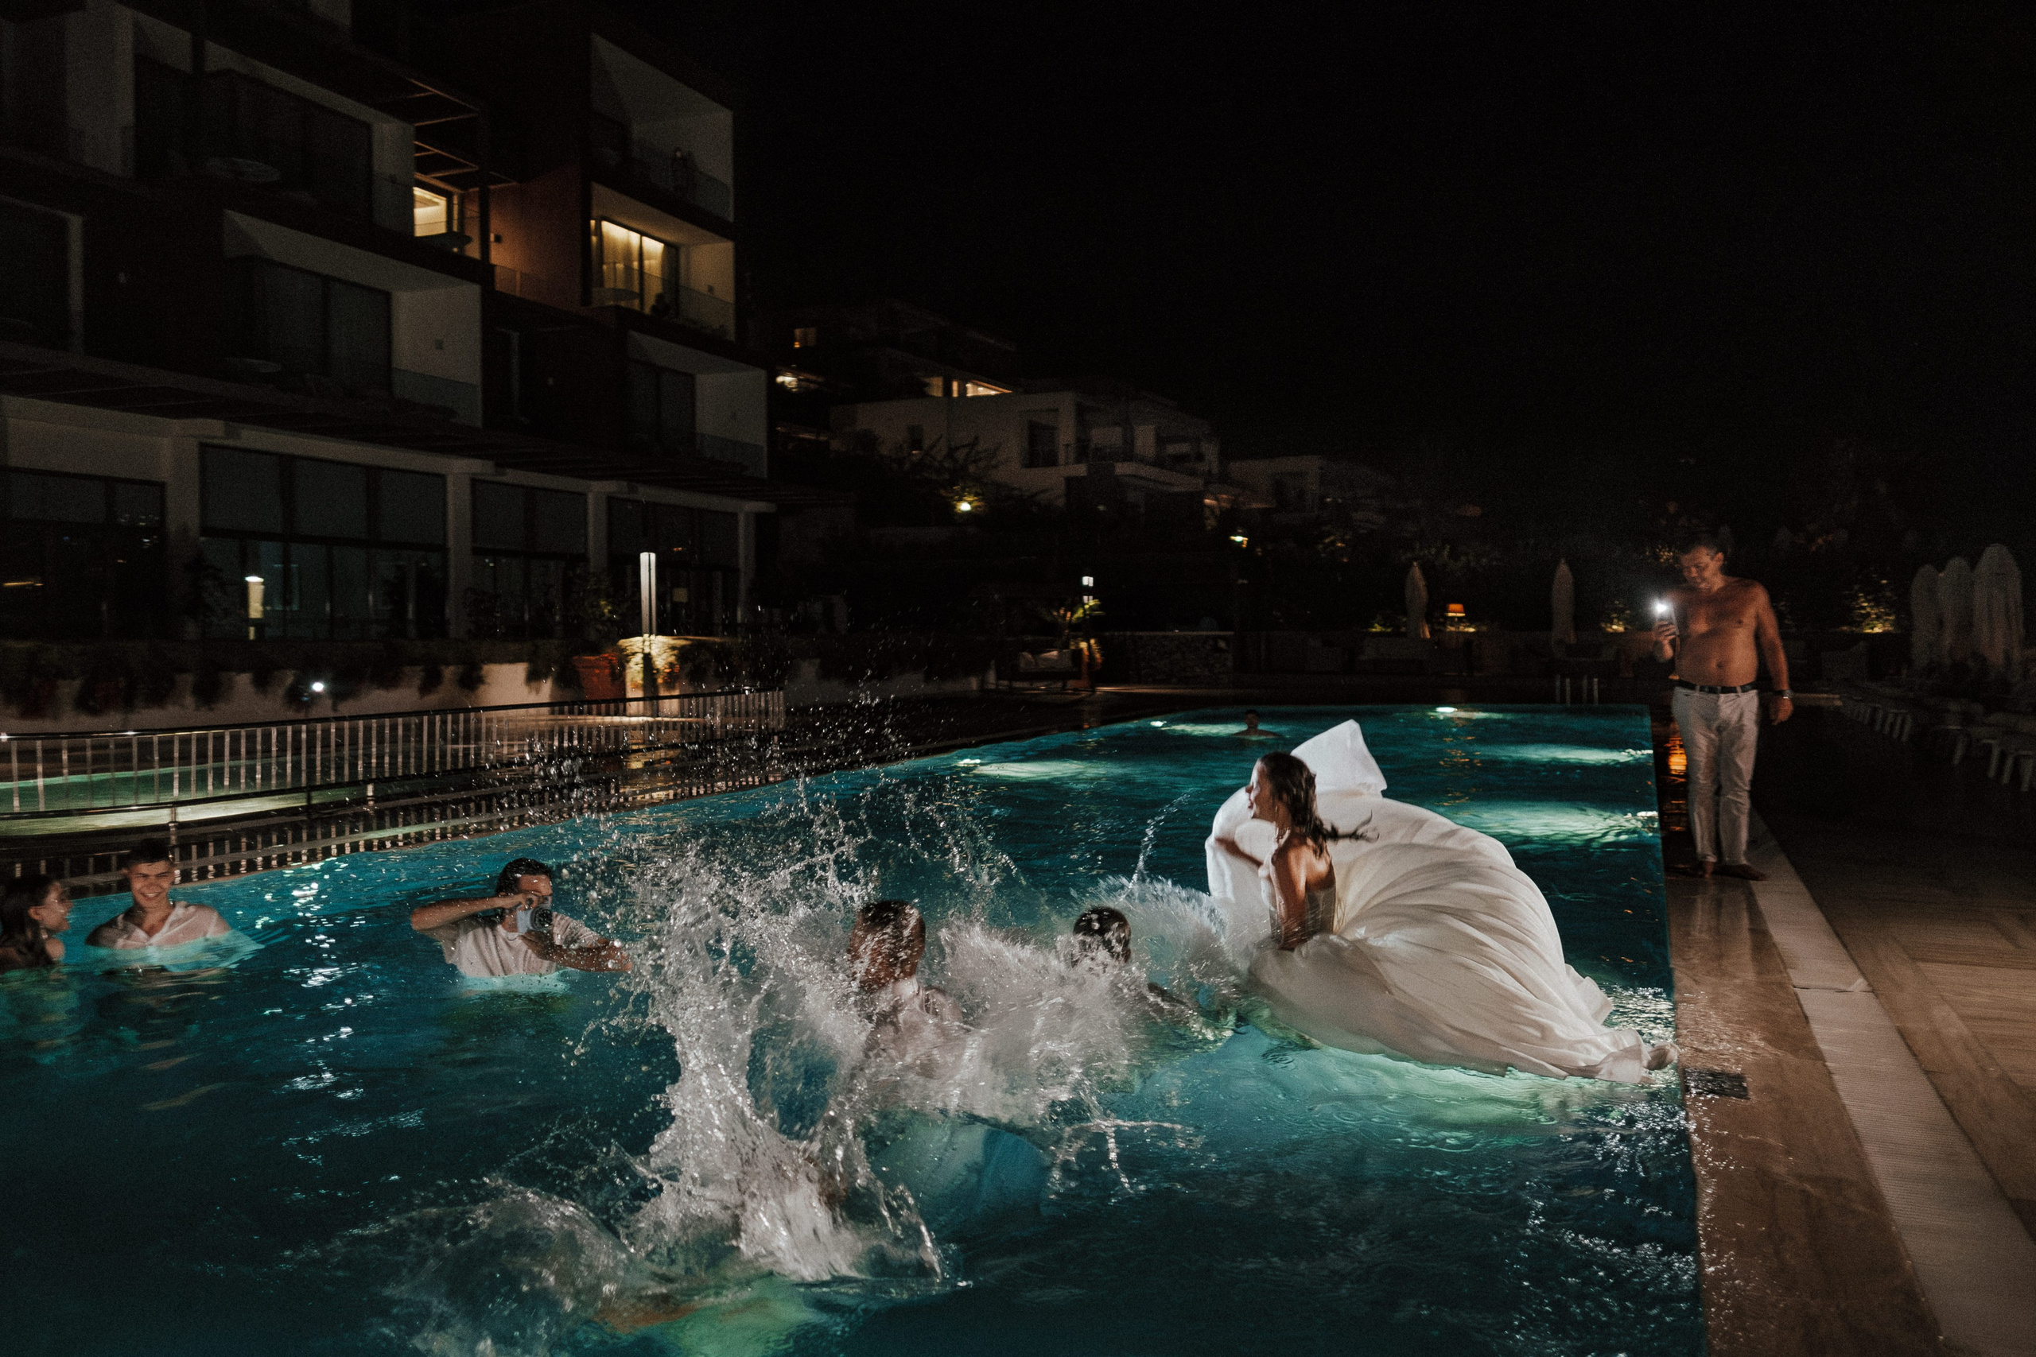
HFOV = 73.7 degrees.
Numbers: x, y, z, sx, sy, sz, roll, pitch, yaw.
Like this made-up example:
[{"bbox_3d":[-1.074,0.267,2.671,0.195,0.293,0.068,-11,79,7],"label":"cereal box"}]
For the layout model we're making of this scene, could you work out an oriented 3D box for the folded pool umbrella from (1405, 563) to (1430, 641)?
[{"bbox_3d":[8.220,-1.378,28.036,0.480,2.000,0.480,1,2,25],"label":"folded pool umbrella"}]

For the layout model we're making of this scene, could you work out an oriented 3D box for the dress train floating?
[{"bbox_3d":[1.266,0.664,4.307,1.390,1.020,0.810,1,2,25],"label":"dress train floating"}]

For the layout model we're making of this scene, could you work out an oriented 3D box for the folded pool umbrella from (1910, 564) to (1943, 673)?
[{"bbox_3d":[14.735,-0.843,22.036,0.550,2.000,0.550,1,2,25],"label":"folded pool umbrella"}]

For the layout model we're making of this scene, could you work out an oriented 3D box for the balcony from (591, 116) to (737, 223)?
[{"bbox_3d":[-8.961,-11.826,32.039,1.750,1.050,5.100,1,2,25],"label":"balcony"}]

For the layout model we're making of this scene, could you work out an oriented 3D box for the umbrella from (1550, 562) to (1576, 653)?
[{"bbox_3d":[11.061,-1.341,27.536,0.450,2.150,0.450,1,2,25],"label":"umbrella"}]

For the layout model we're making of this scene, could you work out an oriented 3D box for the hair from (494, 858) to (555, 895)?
[{"bbox_3d":[-1.715,0.696,4.720,0.200,0.160,0.175,1,2,33],"label":"hair"}]

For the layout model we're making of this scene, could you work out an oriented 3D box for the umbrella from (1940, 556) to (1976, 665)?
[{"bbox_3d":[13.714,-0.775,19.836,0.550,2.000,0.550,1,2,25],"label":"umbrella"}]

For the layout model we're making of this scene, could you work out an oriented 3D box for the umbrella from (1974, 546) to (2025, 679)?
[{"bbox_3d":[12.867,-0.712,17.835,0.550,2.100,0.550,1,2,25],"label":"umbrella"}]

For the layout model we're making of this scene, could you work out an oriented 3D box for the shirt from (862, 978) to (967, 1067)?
[{"bbox_3d":[-0.293,1.070,3.878,0.420,0.450,0.280,2,3,37],"label":"shirt"}]

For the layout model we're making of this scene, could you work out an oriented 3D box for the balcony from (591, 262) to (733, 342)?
[{"bbox_3d":[-8.929,-8.840,32.039,1.750,1.050,5.100,1,2,25],"label":"balcony"}]

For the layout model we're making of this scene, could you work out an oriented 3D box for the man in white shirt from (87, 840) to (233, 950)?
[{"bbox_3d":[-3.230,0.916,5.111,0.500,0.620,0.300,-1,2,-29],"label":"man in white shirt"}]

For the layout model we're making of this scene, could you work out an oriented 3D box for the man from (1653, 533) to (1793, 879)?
[{"bbox_3d":[3.613,0.144,7.000,0.620,1.740,0.460,1,2,35],"label":"man"}]

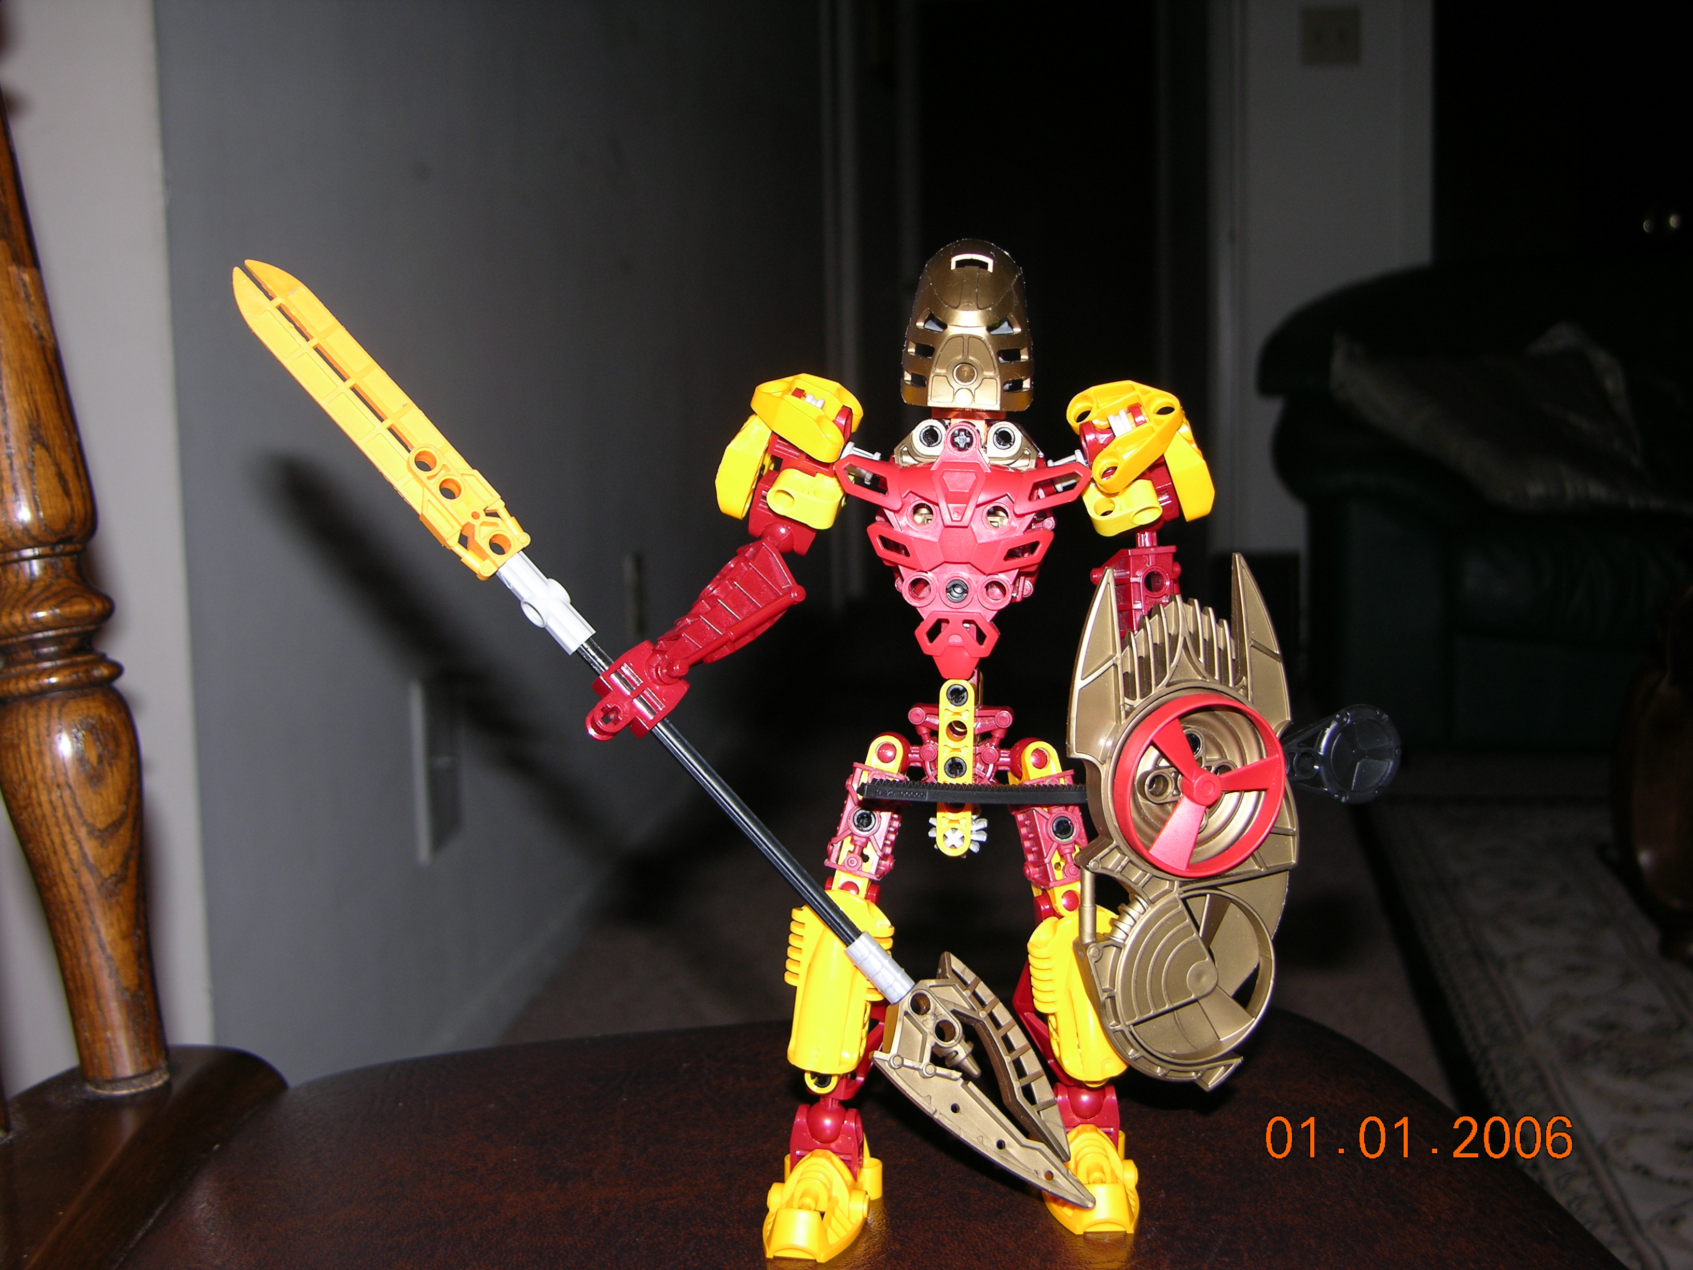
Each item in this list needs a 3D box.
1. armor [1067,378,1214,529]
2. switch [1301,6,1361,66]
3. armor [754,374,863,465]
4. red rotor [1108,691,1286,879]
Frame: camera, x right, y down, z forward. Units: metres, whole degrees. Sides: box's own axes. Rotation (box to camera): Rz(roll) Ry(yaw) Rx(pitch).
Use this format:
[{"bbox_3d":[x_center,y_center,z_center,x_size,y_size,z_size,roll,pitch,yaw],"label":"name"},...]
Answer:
[{"bbox_3d":[0.064,-0.039,0.488,0.031,0.031,0.028,-1,6,2],"label":"armor"},{"bbox_3d":[0.948,-1.171,4.400,0.116,0.114,0.012,-1,6,1],"label":"switch"},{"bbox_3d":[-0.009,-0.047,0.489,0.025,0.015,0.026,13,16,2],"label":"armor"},{"bbox_3d":[0.075,0.032,0.478,0.040,0.040,0.009,-3,17,-18],"label":"red rotor"}]

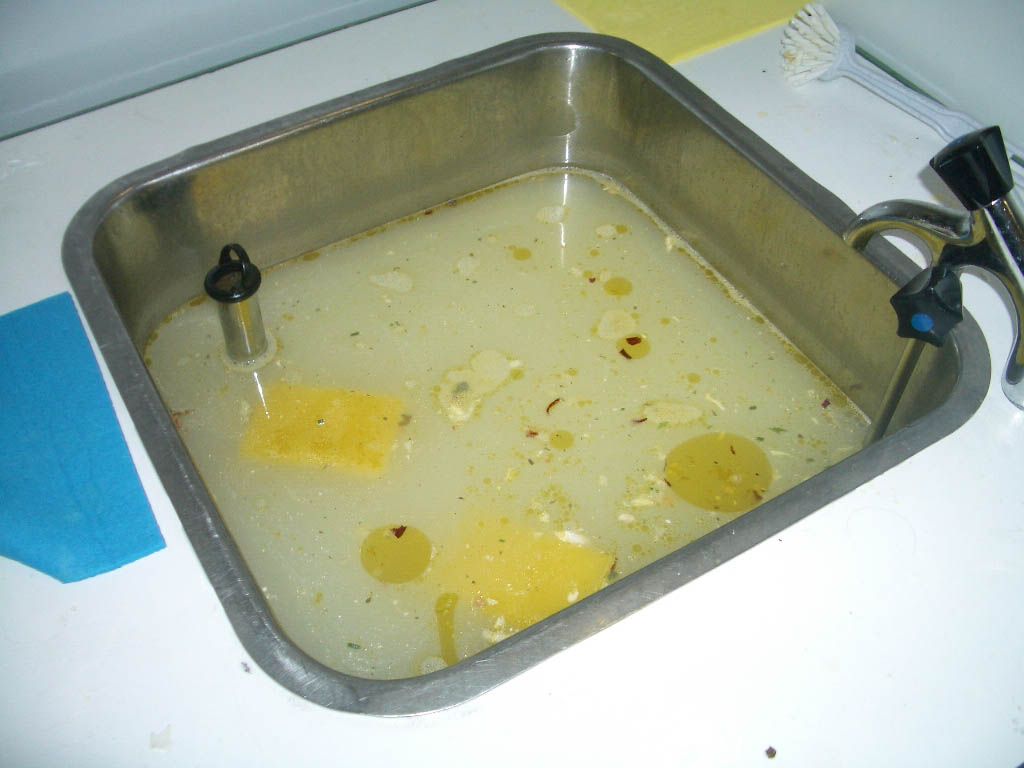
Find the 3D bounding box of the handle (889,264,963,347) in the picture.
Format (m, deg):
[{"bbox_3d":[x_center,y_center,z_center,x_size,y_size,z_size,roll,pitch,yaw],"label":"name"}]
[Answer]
[{"bbox_3d":[0.232,-0.045,0.573,0.038,0.038,0.033,20,50,18],"label":"handle"}]

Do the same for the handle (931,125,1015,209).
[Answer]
[{"bbox_3d":[0.245,-0.113,0.545,0.038,0.038,0.033,-39,103,-28],"label":"handle"}]

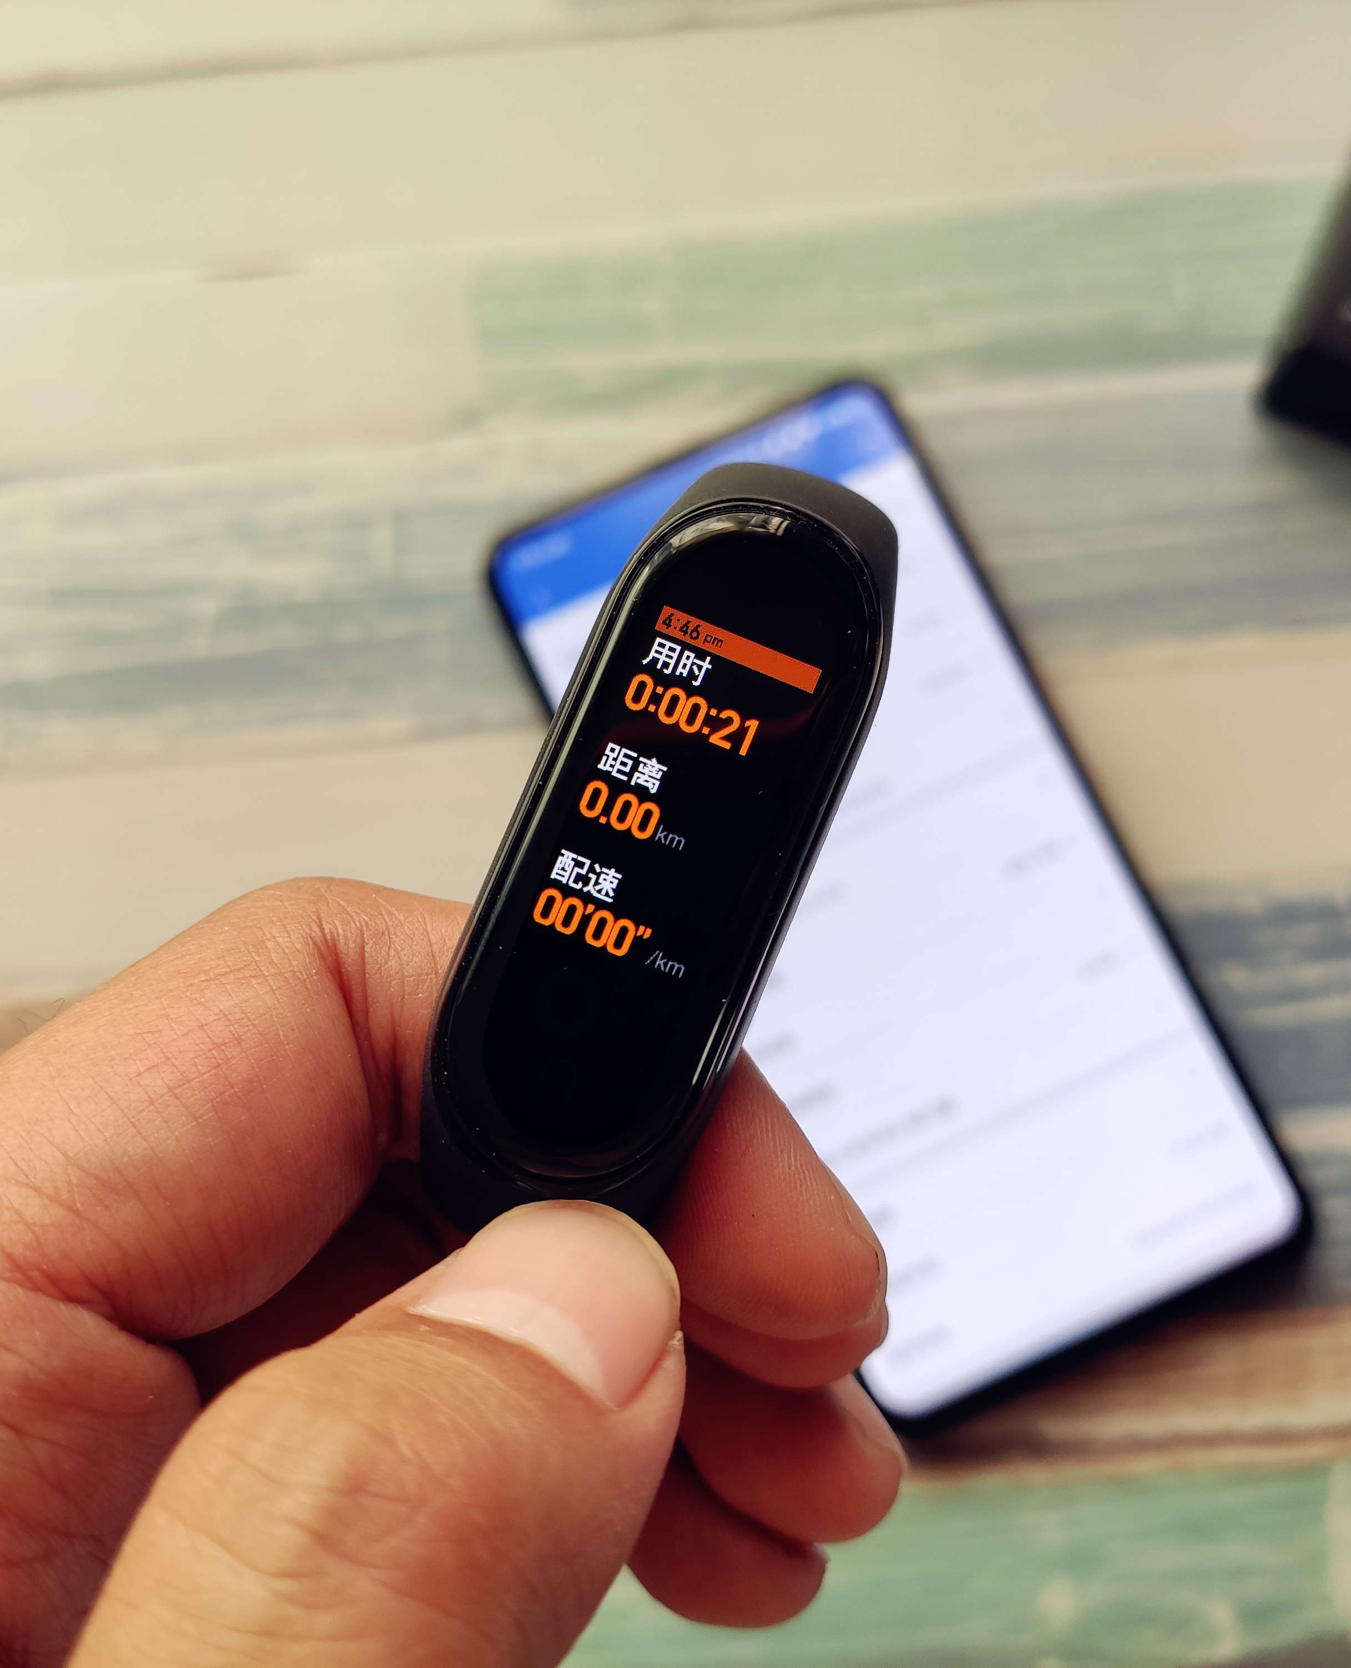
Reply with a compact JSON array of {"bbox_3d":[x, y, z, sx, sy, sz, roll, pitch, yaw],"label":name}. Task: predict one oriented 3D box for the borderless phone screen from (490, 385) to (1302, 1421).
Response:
[{"bbox_3d":[0.033,0.008,0.271,0.074,0.009,0.158,-25,79,1],"label":"borderless phone screen"}]

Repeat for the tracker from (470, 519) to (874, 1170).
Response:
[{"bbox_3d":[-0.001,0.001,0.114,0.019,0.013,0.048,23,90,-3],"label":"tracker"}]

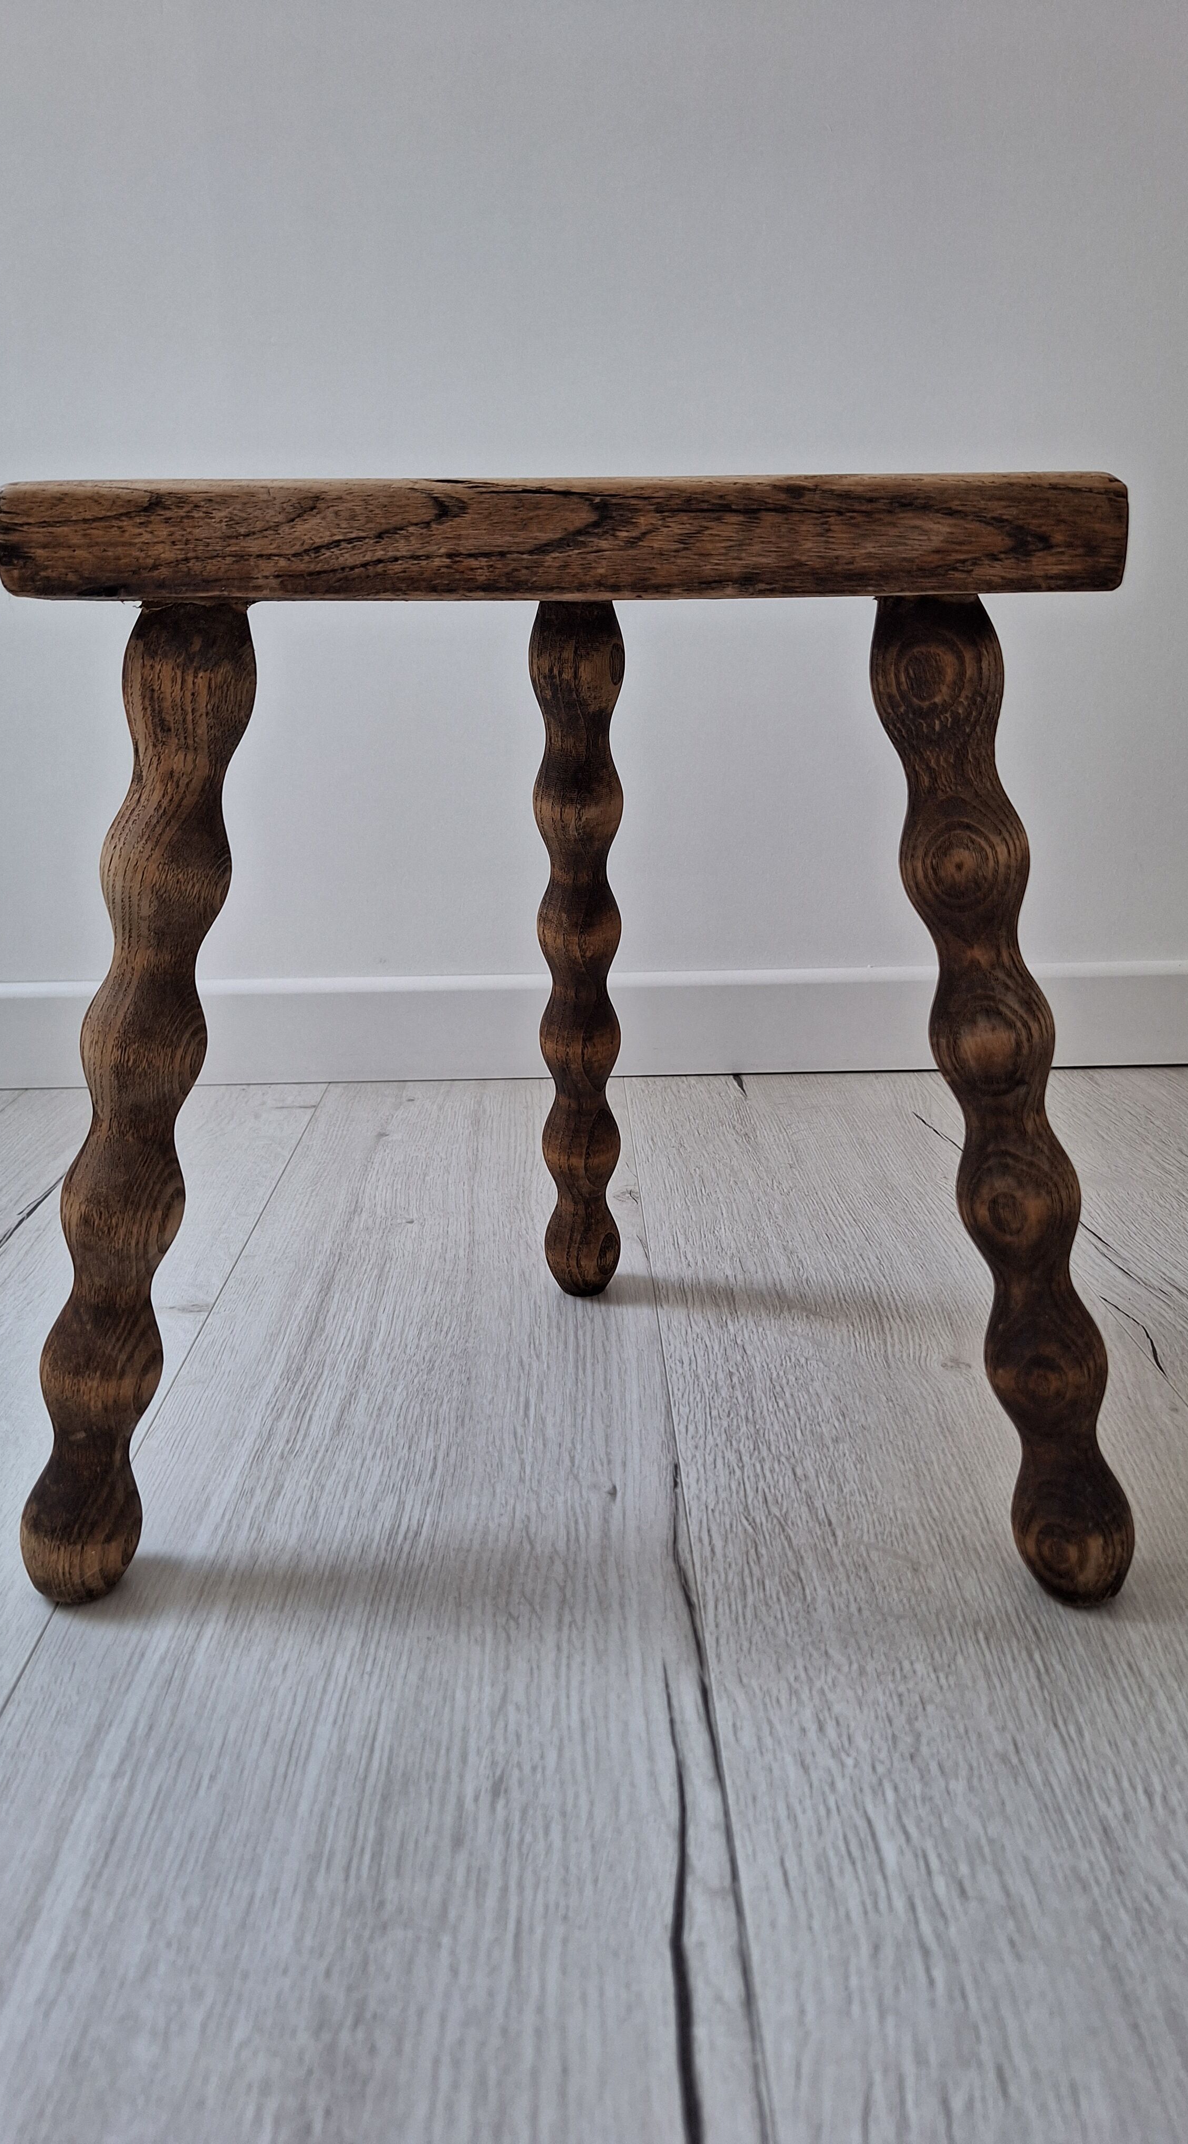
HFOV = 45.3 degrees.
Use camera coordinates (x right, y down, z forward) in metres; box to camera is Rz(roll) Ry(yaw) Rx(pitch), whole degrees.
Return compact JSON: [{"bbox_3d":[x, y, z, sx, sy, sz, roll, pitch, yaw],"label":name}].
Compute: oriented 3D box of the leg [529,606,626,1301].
[{"bbox_3d":[-0.005,-0.040,0.599,0.037,0.296,0.038,0,21,0],"label":"leg"}]

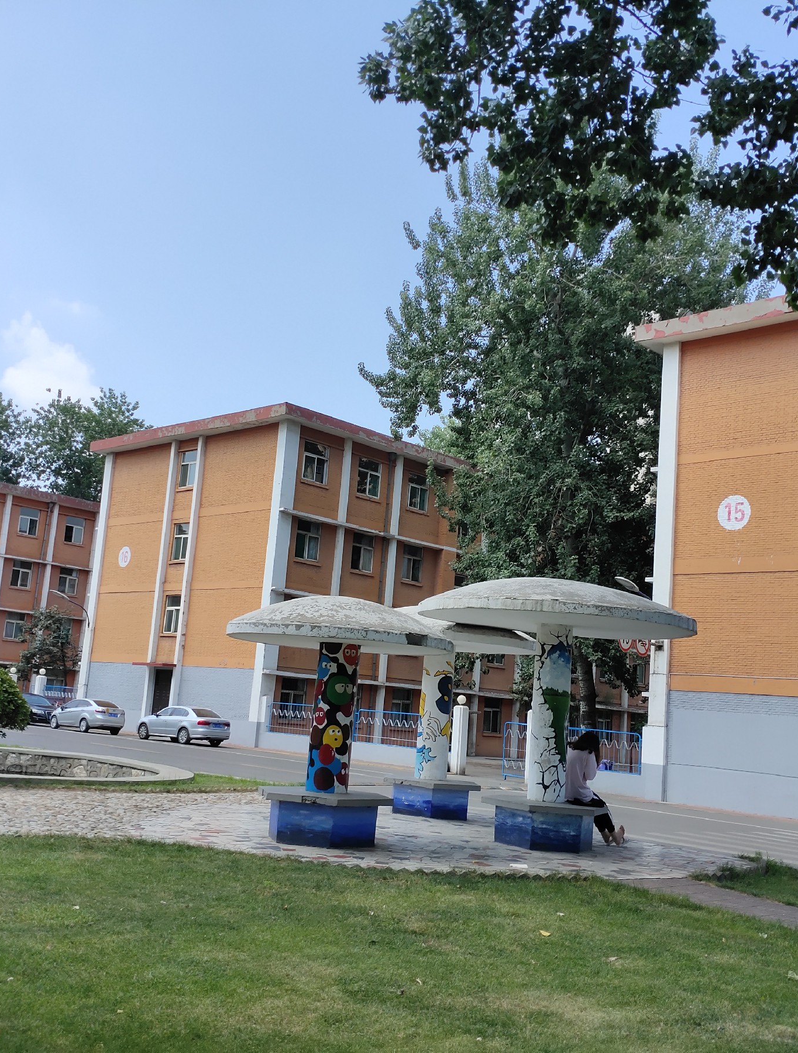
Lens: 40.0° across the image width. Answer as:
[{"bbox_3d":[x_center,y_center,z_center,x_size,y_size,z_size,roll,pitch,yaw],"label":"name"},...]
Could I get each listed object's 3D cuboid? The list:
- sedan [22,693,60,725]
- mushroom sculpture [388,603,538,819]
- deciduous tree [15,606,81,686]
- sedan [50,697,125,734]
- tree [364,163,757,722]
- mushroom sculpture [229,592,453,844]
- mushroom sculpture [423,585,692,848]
[{"bbox_3d":[-17.669,8.758,52.634,4.650,1.460,1.800,-5,-13,44],"label":"sedan"},{"bbox_3d":[0.530,2.558,15.297,2.730,2.880,2.730,4,-9,3],"label":"mushroom sculpture"},{"bbox_3d":[-18.558,7.226,58.018,3.400,6.050,3.300,7,-10,-17],"label":"deciduous tree"},{"bbox_3d":[-13.738,8.416,48.801,4.320,1.460,1.720,-5,-13,44],"label":"sedan"},{"bbox_3d":[5.916,-2.563,38.636,13.000,22.660,12.300,3,-9,8],"label":"tree"},{"bbox_3d":[-0.709,2.010,11.613,2.430,2.570,2.430,5,-9,-3],"label":"mushroom sculpture"},{"bbox_3d":[1.787,2.144,12.844,3.260,3.100,3.260,3,-9,8],"label":"mushroom sculpture"}]

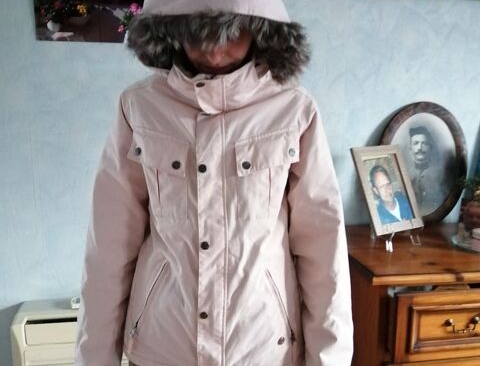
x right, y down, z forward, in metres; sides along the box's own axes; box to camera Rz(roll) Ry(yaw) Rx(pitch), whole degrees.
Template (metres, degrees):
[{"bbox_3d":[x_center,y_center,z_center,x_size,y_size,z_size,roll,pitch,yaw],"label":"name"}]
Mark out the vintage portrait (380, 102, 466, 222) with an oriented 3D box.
[{"bbox_3d":[0.688,-0.067,1.824,0.375,0.466,0.035,-1,5,-10],"label":"vintage portrait"}]

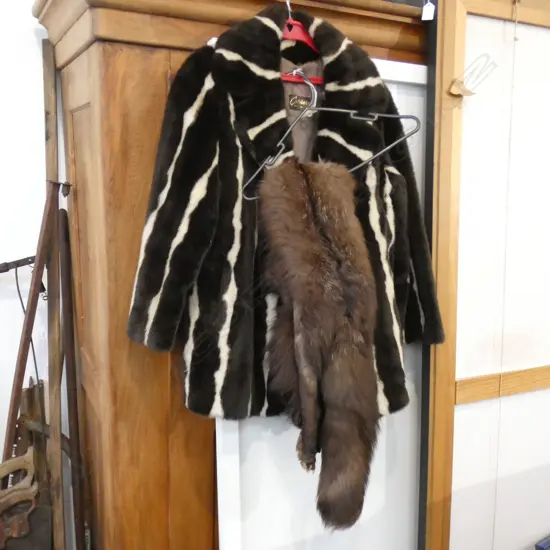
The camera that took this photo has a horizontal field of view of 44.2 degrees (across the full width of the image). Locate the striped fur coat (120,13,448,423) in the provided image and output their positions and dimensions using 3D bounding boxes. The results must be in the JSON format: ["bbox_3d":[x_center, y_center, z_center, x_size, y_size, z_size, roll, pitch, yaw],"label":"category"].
[{"bbox_3d":[0.035,-0.137,1.480,0.680,0.850,0.240,-2,7,-16],"label":"striped fur coat"}]

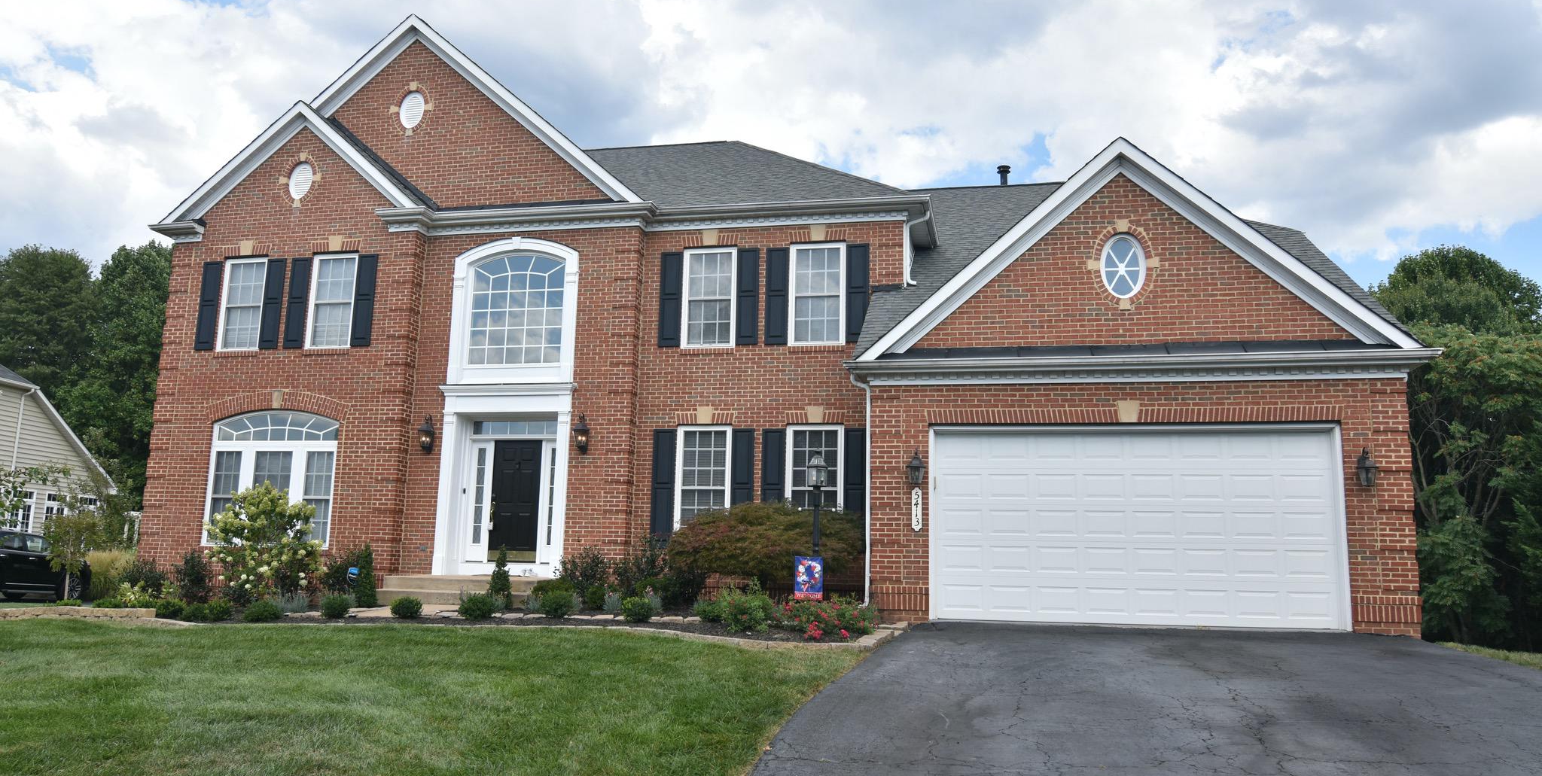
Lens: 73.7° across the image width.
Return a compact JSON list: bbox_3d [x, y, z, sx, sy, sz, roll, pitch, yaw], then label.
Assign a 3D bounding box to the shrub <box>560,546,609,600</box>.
[{"bbox_3d":[-2.791,2.815,15.354,0.726,0.903,0.726,-1,-9,10],"label":"shrub"}]

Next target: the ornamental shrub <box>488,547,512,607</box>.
[{"bbox_3d":[-3.823,2.692,14.521,0.328,0.861,0.328,-1,-10,11],"label":"ornamental shrub"}]

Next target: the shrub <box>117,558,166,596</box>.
[{"bbox_3d":[-10.105,3.078,16.539,0.676,0.618,0.608,-1,-10,11],"label":"shrub"}]

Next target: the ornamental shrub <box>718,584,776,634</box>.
[{"bbox_3d":[-0.278,2.600,12.092,0.680,0.569,0.680,1,-9,0],"label":"ornamental shrub"}]

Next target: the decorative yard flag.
[{"bbox_3d":[0.413,2.077,11.194,0.305,0.466,0.030,-1,-10,11],"label":"decorative yard flag"}]

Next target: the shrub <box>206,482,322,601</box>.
[{"bbox_3d":[-7.833,2.401,15.998,1.582,1.854,1.424,-1,-10,11],"label":"shrub"}]

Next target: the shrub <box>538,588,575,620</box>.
[{"bbox_3d":[-2.755,2.779,13.242,0.486,0.395,0.486,-1,-9,10],"label":"shrub"}]

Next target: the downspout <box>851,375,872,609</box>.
[{"bbox_3d":[1.209,1.317,13.862,0.293,3.180,0.120,-1,-10,11],"label":"downspout"}]

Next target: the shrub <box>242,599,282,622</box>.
[{"bbox_3d":[-6.478,2.841,13.098,0.454,0.300,0.454,-1,-9,10],"label":"shrub"}]

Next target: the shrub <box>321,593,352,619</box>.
[{"bbox_3d":[-5.666,2.845,13.410,0.376,0.338,0.376,-1,-9,10],"label":"shrub"}]

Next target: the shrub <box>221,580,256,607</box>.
[{"bbox_3d":[-7.699,2.985,14.845,0.432,0.392,0.432,-1,-9,10],"label":"shrub"}]

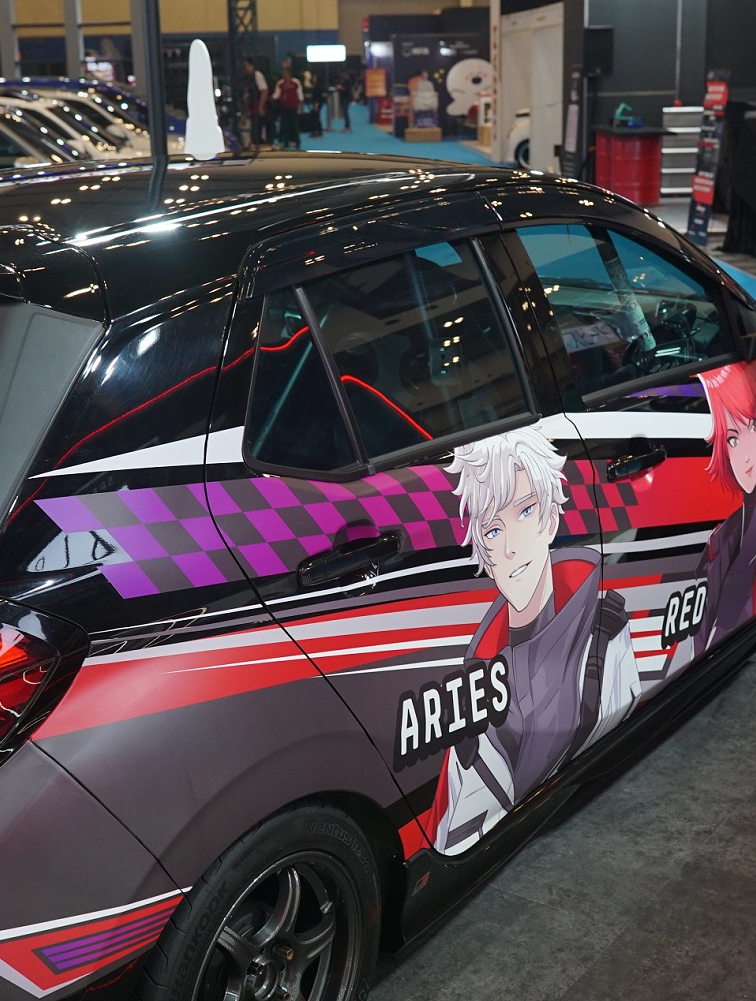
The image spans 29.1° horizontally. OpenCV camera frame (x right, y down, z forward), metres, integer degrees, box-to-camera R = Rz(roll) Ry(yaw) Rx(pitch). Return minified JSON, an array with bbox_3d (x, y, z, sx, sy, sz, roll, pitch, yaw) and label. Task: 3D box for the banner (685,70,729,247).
[{"bbox_3d":[2.974,-3.111,13.211,0.120,1.580,0.580,1,16,-8],"label":"banner"}]

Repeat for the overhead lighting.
[{"bbox_3d":[-1.328,-11.649,38.000,1.040,0.470,0.120,-3,16,-4],"label":"overhead lighting"}]

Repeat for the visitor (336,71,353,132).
[{"bbox_3d":[-0.916,-11.027,40.251,0.320,1.650,0.450,-2,16,0],"label":"visitor"}]

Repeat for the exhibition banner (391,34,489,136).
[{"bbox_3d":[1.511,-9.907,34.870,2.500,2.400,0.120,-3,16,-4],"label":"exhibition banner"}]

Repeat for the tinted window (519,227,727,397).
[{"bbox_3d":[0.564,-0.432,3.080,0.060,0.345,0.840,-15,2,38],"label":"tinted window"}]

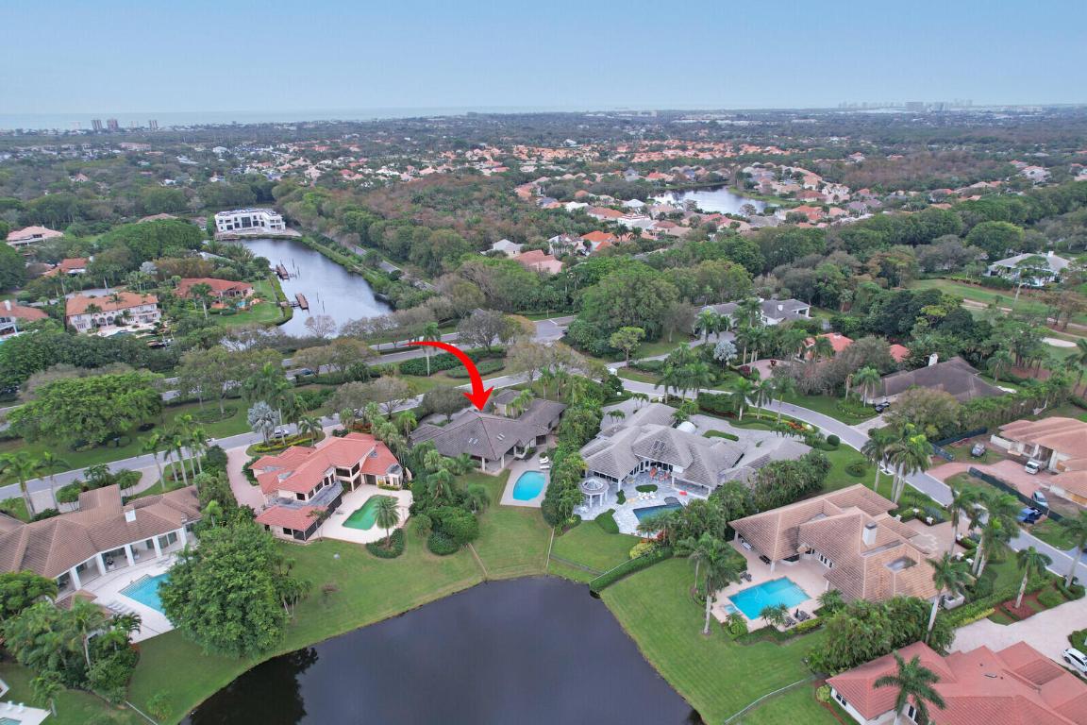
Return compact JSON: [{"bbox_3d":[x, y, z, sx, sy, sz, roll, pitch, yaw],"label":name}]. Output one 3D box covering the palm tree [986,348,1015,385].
[{"bbox_3d":[121.257,1.423,176.967,6.600,9.200,6.600,0,21,0],"label":"palm tree"}]

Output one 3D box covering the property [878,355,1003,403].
[{"bbox_3d":[110.673,6.006,188.143,38.000,7.500,23.000,-9,23,-20],"label":"property"}]

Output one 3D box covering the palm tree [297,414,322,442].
[{"bbox_3d":[-54.740,16.170,156.710,5.540,7.950,5.540,-1,21,0],"label":"palm tree"}]

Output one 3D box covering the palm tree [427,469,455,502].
[{"bbox_3d":[-19.443,23.488,125.593,5.000,7.000,5.000,0,21,0],"label":"palm tree"}]

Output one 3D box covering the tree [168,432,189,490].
[{"bbox_3d":[-76.090,20.560,139.530,4.520,12.500,4.520,-1,21,0],"label":"tree"}]

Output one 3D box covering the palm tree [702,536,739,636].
[{"bbox_3d":[23.728,31.259,92.402,6.300,15.800,6.300,0,21,0],"label":"palm tree"}]

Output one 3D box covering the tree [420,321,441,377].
[{"bbox_3d":[-35.696,-3.771,203.303,6.500,17.200,6.500,-4,21,-10],"label":"tree"}]

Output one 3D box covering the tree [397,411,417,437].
[{"bbox_3d":[-30.633,14.199,150.292,4.500,6.700,4.500,0,21,0],"label":"tree"}]

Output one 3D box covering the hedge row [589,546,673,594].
[{"bbox_3d":[15.540,35.370,113.990,16.600,1.700,1.100,-13,24,-30],"label":"hedge row"}]

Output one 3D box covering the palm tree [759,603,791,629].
[{"bbox_3d":[32.935,36.464,95.122,4.200,4.000,4.200,0,21,0],"label":"palm tree"}]

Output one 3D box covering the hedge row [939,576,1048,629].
[{"bbox_3d":[72.840,37.710,106.870,25.570,1.500,1.800,-10,23,-23],"label":"hedge row"}]

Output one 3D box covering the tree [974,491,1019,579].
[{"bbox_3d":[73.660,28.660,109.490,6.270,16.490,6.270,-1,21,0],"label":"tree"}]

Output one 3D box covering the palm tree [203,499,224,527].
[{"bbox_3d":[-64.054,30.215,128.392,4.400,8.200,4.400,-12,24,-28],"label":"palm tree"}]

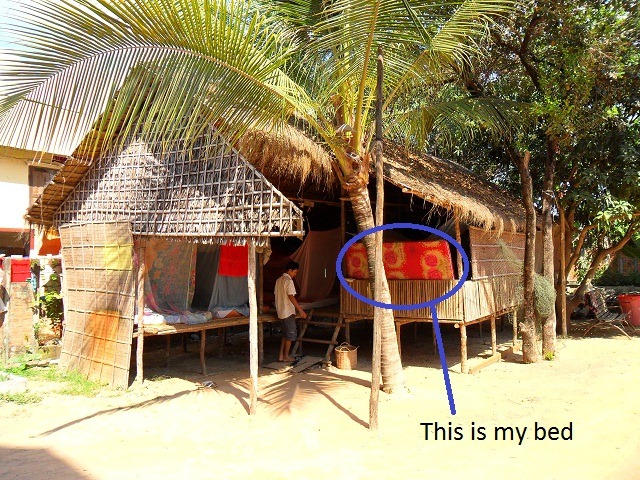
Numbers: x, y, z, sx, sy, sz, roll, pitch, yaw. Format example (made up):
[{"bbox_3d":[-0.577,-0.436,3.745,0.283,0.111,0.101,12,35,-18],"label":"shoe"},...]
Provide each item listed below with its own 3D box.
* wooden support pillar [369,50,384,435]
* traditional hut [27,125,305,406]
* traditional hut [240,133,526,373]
[{"bbox_3d":[0.522,-0.040,4.565,0.110,3.500,0.100,1,-2,0],"label":"wooden support pillar"},{"bbox_3d":[-1.500,0.060,6.550,3.800,3.350,2.900,-1,-2,22],"label":"traditional hut"},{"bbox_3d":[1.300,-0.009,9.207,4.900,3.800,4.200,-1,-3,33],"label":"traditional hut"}]

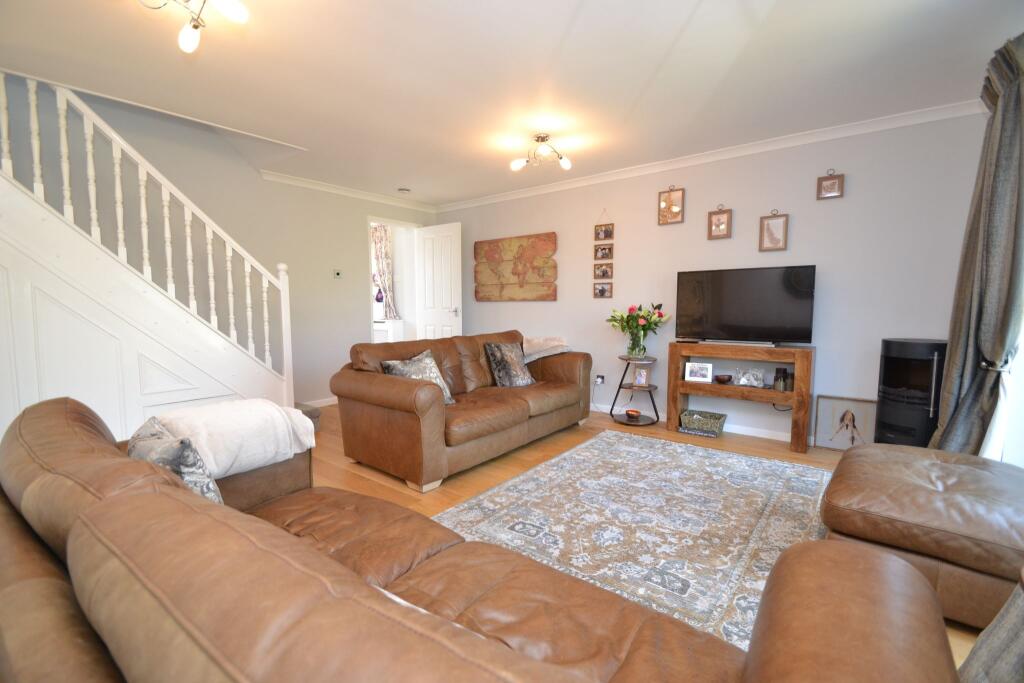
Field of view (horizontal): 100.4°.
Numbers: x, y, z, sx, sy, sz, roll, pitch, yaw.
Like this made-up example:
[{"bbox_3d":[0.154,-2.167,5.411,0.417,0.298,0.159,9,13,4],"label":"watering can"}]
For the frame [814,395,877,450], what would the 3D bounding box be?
[{"bbox_3d":[2.453,0.617,3.105,0.380,0.400,0.020,4,3,38],"label":"frame"}]

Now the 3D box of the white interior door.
[{"bbox_3d":[-0.880,-0.392,5.209,0.682,2.004,0.040,3,6,31],"label":"white interior door"}]

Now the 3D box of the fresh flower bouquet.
[{"bbox_3d":[1.115,-0.102,3.804,0.530,0.490,0.420,4,7,38],"label":"fresh flower bouquet"}]

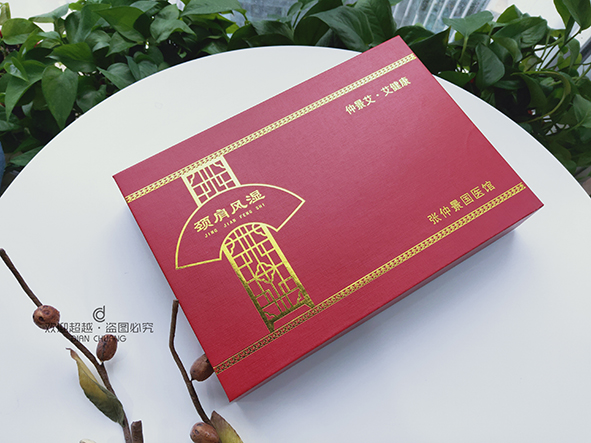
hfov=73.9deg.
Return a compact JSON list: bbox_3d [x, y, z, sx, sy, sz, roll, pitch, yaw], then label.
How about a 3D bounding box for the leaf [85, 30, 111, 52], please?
[{"bbox_3d":[-0.309,-0.283,0.620,0.035,0.018,0.052,32,81,-9],"label":"leaf"}]

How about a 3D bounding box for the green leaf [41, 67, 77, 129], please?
[{"bbox_3d":[-0.341,-0.180,0.570,0.050,0.020,0.093,-8,86,-15],"label":"green leaf"}]

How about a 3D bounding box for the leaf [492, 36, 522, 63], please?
[{"bbox_3d":[0.329,-0.267,0.610,0.035,0.018,0.057,-32,80,9],"label":"leaf"}]

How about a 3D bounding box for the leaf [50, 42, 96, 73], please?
[{"bbox_3d":[-0.319,-0.235,0.560,0.064,0.018,0.043,0,90,-9],"label":"leaf"}]

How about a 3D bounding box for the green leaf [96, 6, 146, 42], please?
[{"bbox_3d":[-0.266,-0.301,0.600,0.076,0.022,0.052,30,83,-8],"label":"green leaf"}]

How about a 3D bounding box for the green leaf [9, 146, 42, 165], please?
[{"bbox_3d":[-0.410,-0.099,0.600,0.058,0.016,0.037,-32,90,-19],"label":"green leaf"}]

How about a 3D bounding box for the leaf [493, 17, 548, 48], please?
[{"bbox_3d":[0.358,-0.287,0.620,0.085,0.022,0.042,-22,90,6],"label":"leaf"}]

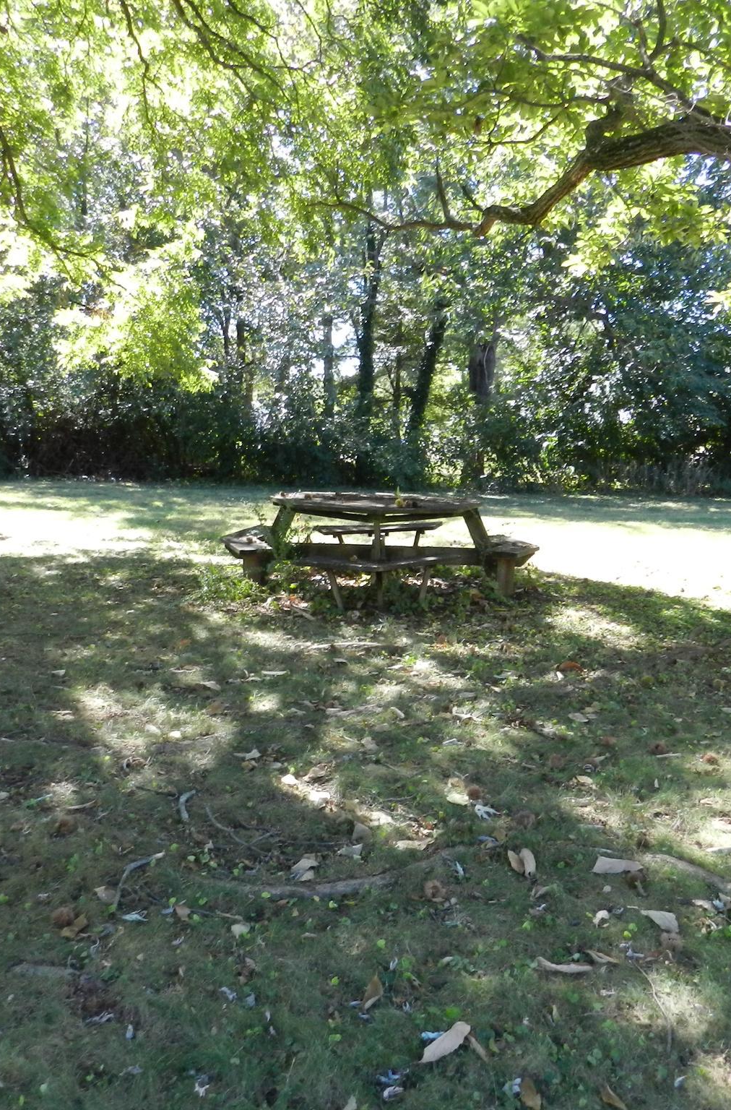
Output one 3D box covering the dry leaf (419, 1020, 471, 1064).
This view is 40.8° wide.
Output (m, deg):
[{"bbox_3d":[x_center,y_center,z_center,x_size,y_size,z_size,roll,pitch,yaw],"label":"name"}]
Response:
[{"bbox_3d":[0.174,1.063,2.145,0.065,0.045,0.155,9,11,43],"label":"dry leaf"}]

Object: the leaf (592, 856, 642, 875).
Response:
[{"bbox_3d":[0.778,0.958,3.035,0.150,0.030,0.070,1,8,2],"label":"leaf"}]

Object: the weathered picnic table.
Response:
[{"bbox_3d":[0.101,-0.097,7.500,2.400,0.690,2.400,1,8,-2],"label":"weathered picnic table"}]

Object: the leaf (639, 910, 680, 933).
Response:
[{"bbox_3d":[0.846,1.053,2.829,0.060,0.025,0.125,-7,11,-41],"label":"leaf"}]

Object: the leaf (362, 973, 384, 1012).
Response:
[{"bbox_3d":[0.016,1.034,2.327,0.045,0.045,0.110,3,8,12],"label":"leaf"}]

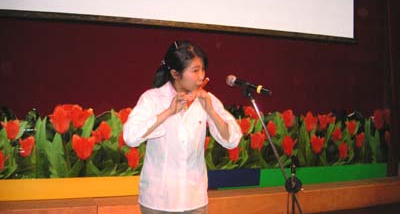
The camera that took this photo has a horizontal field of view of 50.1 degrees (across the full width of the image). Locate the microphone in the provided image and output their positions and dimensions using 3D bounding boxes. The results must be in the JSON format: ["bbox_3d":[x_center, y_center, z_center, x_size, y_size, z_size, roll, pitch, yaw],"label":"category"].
[{"bbox_3d":[0.239,-0.098,2.080,0.235,0.052,0.052,16,-2,0],"label":"microphone"}]

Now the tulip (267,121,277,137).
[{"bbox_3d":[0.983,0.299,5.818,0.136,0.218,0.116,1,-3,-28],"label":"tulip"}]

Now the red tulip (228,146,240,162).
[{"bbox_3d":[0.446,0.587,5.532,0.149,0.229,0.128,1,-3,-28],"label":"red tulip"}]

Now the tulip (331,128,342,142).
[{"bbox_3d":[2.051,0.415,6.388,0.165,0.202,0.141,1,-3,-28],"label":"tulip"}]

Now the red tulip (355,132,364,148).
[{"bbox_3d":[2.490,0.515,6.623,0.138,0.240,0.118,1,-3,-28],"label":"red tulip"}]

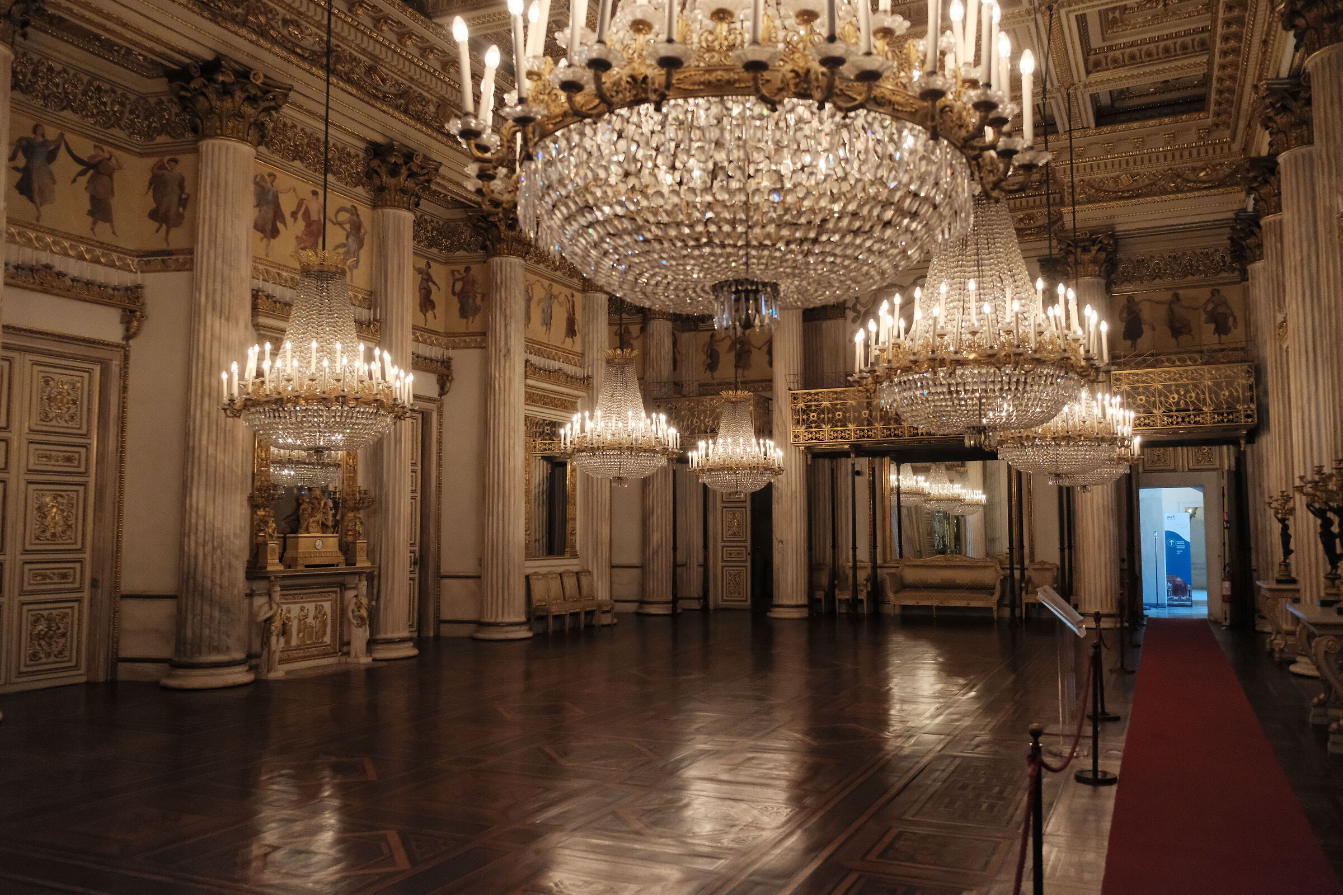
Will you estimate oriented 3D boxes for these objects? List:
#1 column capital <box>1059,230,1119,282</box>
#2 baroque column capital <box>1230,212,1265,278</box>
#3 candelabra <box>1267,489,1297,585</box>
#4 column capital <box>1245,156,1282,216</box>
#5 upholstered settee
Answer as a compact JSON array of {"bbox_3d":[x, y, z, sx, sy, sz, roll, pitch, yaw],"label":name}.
[{"bbox_3d":[7.466,-3.359,18.091,0.929,0.820,0.929,-2,-5,26],"label":"column capital"},{"bbox_3d":[10.056,-3.489,17.036,0.988,0.840,0.988,-2,-5,26],"label":"baroque column capital"},{"bbox_3d":[7.904,1.161,13.025,0.375,1.203,0.375,-2,-5,26],"label":"candelabra"},{"bbox_3d":[8.679,-3.671,14.296,0.929,0.820,0.929,-2,-5,26],"label":"column capital"},{"bbox_3d":[5.283,2.676,19.359,2.231,1.191,0.760,-2,-5,26],"label":"upholstered settee"}]

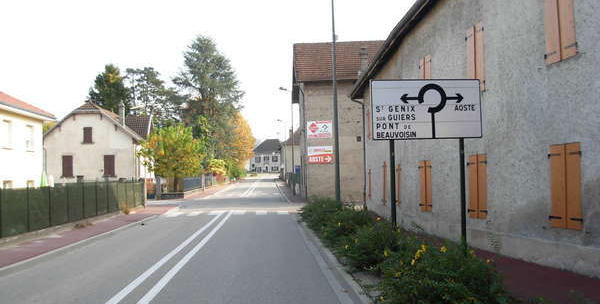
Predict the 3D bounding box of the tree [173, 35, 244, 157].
[{"bbox_3d":[-12.580,-5.633,92.320,10.200,21.117,10.200,-1,-2,-3],"label":"tree"}]

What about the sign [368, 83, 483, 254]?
[{"bbox_3d":[2.195,0.330,11.163,1.918,3.116,0.120,-1,-2,-8],"label":"sign"}]

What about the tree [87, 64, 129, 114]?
[{"bbox_3d":[-22.349,-2.822,78.213,6.000,14.980,6.000,-1,-2,-3],"label":"tree"}]

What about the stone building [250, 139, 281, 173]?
[{"bbox_3d":[-8.593,1.409,180.178,10.500,9.398,9.500,-2,-2,11],"label":"stone building"}]

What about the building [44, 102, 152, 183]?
[{"bbox_3d":[-17.341,0.008,56.583,8.400,7.773,9.500,-1,-2,-3],"label":"building"}]

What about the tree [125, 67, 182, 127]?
[{"bbox_3d":[-19.463,-3.072,88.232,7.600,16.042,7.600,-1,-2,-3],"label":"tree"}]

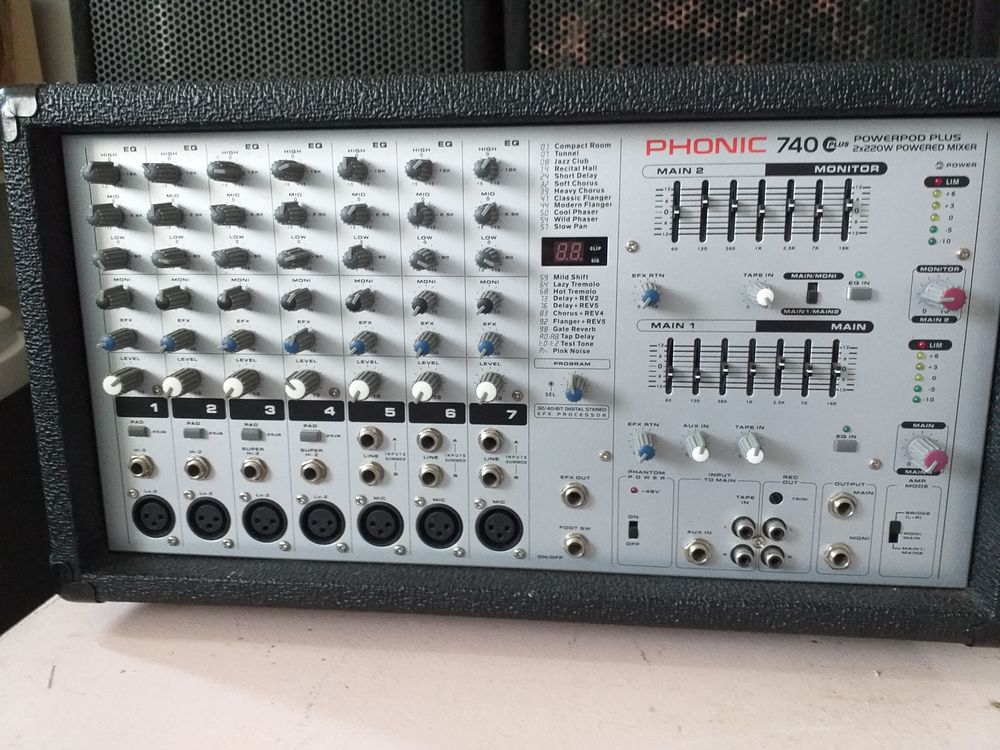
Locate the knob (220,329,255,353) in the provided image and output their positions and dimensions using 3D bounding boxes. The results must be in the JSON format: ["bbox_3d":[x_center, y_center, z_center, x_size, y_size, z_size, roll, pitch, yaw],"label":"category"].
[{"bbox_3d":[-0.121,-0.015,0.346,0.011,0.011,0.015,1,11,6],"label":"knob"}]

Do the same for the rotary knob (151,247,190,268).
[{"bbox_3d":[-0.154,-0.054,0.351,0.011,0.011,0.017,1,11,6],"label":"rotary knob"}]

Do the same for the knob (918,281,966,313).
[{"bbox_3d":[0.183,-0.032,0.308,0.011,0.011,0.015,1,11,6],"label":"knob"}]

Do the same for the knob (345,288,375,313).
[{"bbox_3d":[-0.063,-0.033,0.336,0.011,0.011,0.014,1,11,6],"label":"knob"}]

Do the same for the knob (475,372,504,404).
[{"bbox_3d":[-0.004,0.005,0.337,0.011,0.012,0.016,1,11,6],"label":"knob"}]

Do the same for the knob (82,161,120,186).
[{"bbox_3d":[-0.180,-0.091,0.337,0.010,0.010,0.015,1,11,6],"label":"knob"}]

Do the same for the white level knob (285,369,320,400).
[{"bbox_3d":[-0.091,0.005,0.344,0.011,0.011,0.015,1,11,6],"label":"white level knob"}]

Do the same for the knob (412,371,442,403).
[{"bbox_3d":[-0.033,0.005,0.340,0.011,0.012,0.016,1,11,6],"label":"knob"}]

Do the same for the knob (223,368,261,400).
[{"bbox_3d":[-0.124,0.004,0.359,0.013,0.013,0.017,1,11,6],"label":"knob"}]

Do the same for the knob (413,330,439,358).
[{"bbox_3d":[-0.035,-0.014,0.345,0.011,0.011,0.017,1,11,6],"label":"knob"}]

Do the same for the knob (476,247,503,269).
[{"bbox_3d":[-0.006,-0.052,0.334,0.011,0.011,0.017,1,11,6],"label":"knob"}]

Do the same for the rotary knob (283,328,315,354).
[{"bbox_3d":[-0.092,-0.015,0.341,0.011,0.011,0.015,1,11,6],"label":"rotary knob"}]

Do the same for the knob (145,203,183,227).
[{"bbox_3d":[-0.150,-0.071,0.338,0.011,0.011,0.014,1,11,6],"label":"knob"}]

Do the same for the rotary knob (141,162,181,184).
[{"bbox_3d":[-0.151,-0.091,0.334,0.010,0.010,0.015,1,11,6],"label":"rotary knob"}]

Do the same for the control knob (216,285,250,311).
[{"bbox_3d":[-0.124,-0.035,0.351,0.011,0.011,0.017,1,11,6],"label":"control knob"}]

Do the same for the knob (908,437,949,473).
[{"bbox_3d":[0.184,0.034,0.321,0.012,0.012,0.015,1,11,6],"label":"knob"}]

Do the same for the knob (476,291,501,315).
[{"bbox_3d":[-0.006,-0.032,0.329,0.010,0.011,0.015,1,11,6],"label":"knob"}]

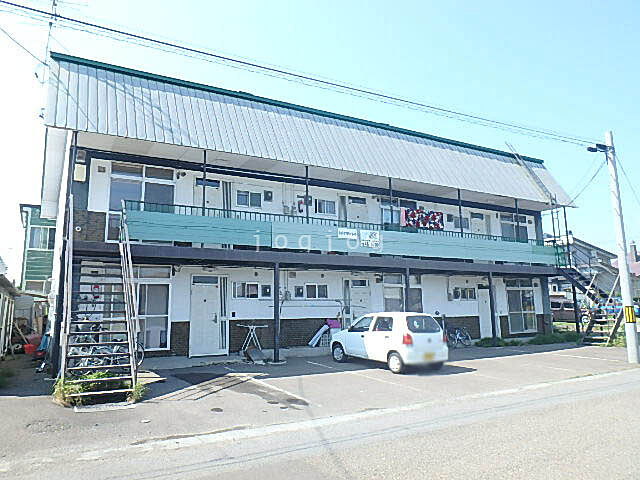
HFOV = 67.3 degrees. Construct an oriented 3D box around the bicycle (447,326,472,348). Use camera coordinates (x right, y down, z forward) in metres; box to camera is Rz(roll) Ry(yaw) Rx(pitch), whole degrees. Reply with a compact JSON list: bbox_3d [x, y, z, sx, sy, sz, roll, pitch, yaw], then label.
[{"bbox_3d":[5.278,3.613,17.977,1.500,0.870,0.500,5,-9,-35],"label":"bicycle"}]

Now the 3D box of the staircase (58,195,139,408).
[{"bbox_3d":[-4.619,0.912,10.098,1.200,4.200,3.300,4,-8,-29],"label":"staircase"}]

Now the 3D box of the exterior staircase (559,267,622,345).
[{"bbox_3d":[10.774,2.577,19.003,2.300,3.000,2.400,4,-8,-29],"label":"exterior staircase"}]

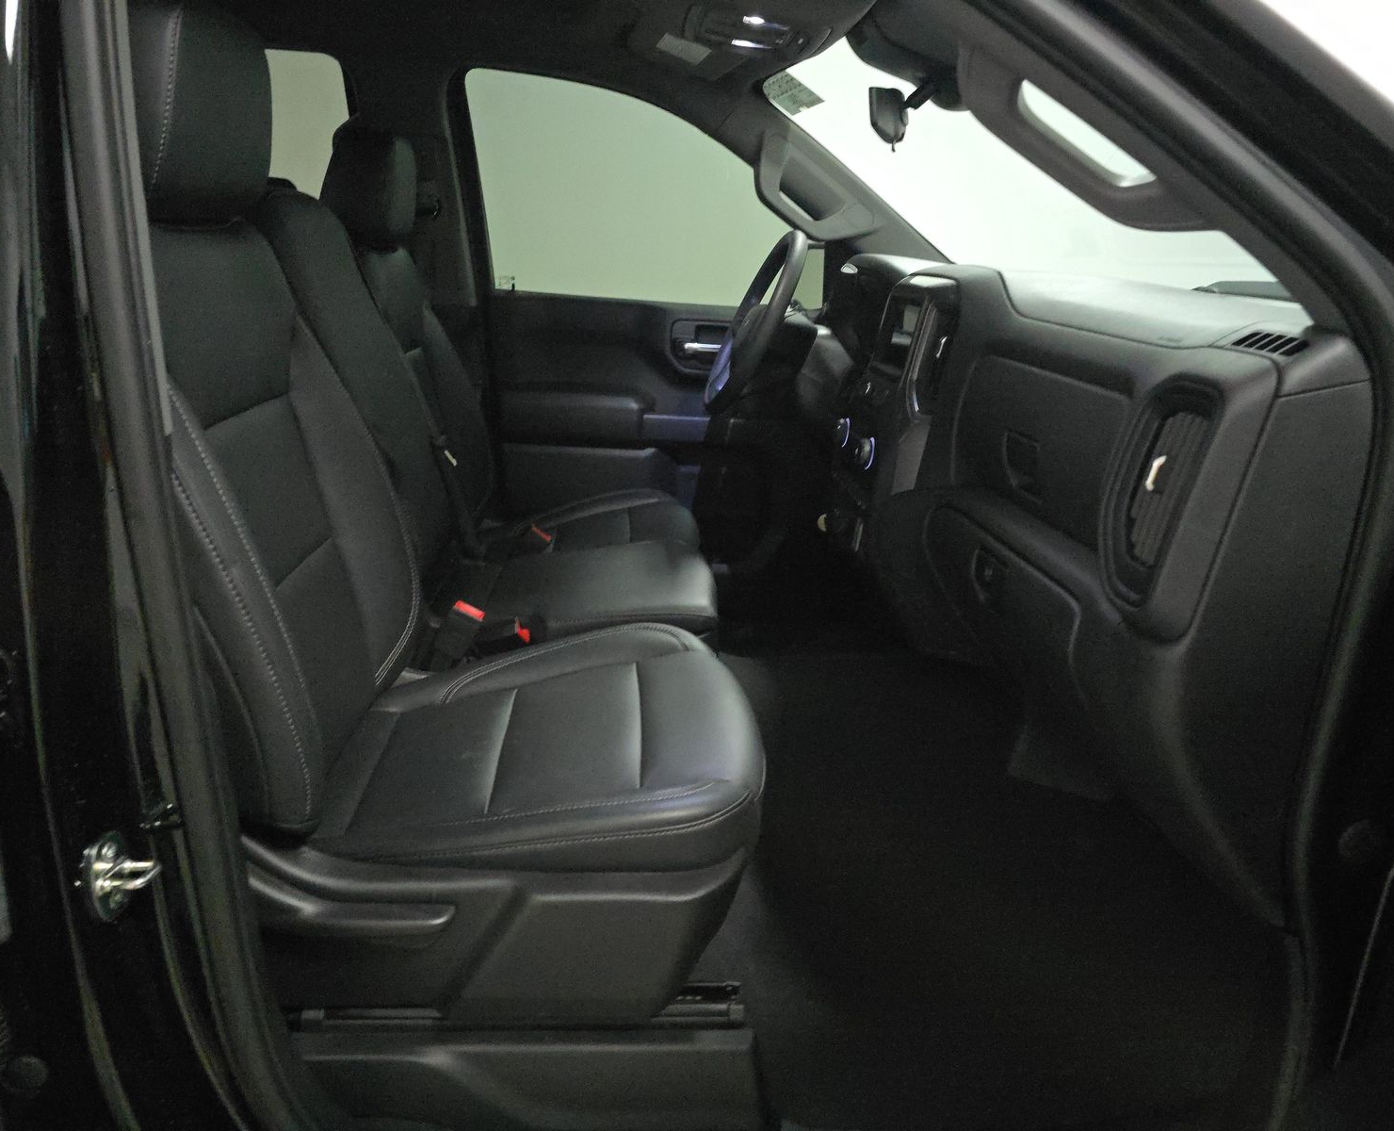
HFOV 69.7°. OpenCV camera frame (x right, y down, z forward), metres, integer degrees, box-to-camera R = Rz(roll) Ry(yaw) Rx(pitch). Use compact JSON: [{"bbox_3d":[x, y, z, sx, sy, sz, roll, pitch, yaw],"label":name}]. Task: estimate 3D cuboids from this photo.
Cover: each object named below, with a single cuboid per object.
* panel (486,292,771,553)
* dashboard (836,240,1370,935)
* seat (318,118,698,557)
[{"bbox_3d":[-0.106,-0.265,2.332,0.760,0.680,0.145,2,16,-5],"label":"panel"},{"bbox_3d":[0.500,-0.167,1.574,0.520,0.605,1.460,2,16,-5],"label":"dashboard"},{"bbox_3d":[-0.345,-0.261,1.962,0.740,1.085,0.540,2,16,-5],"label":"seat"}]

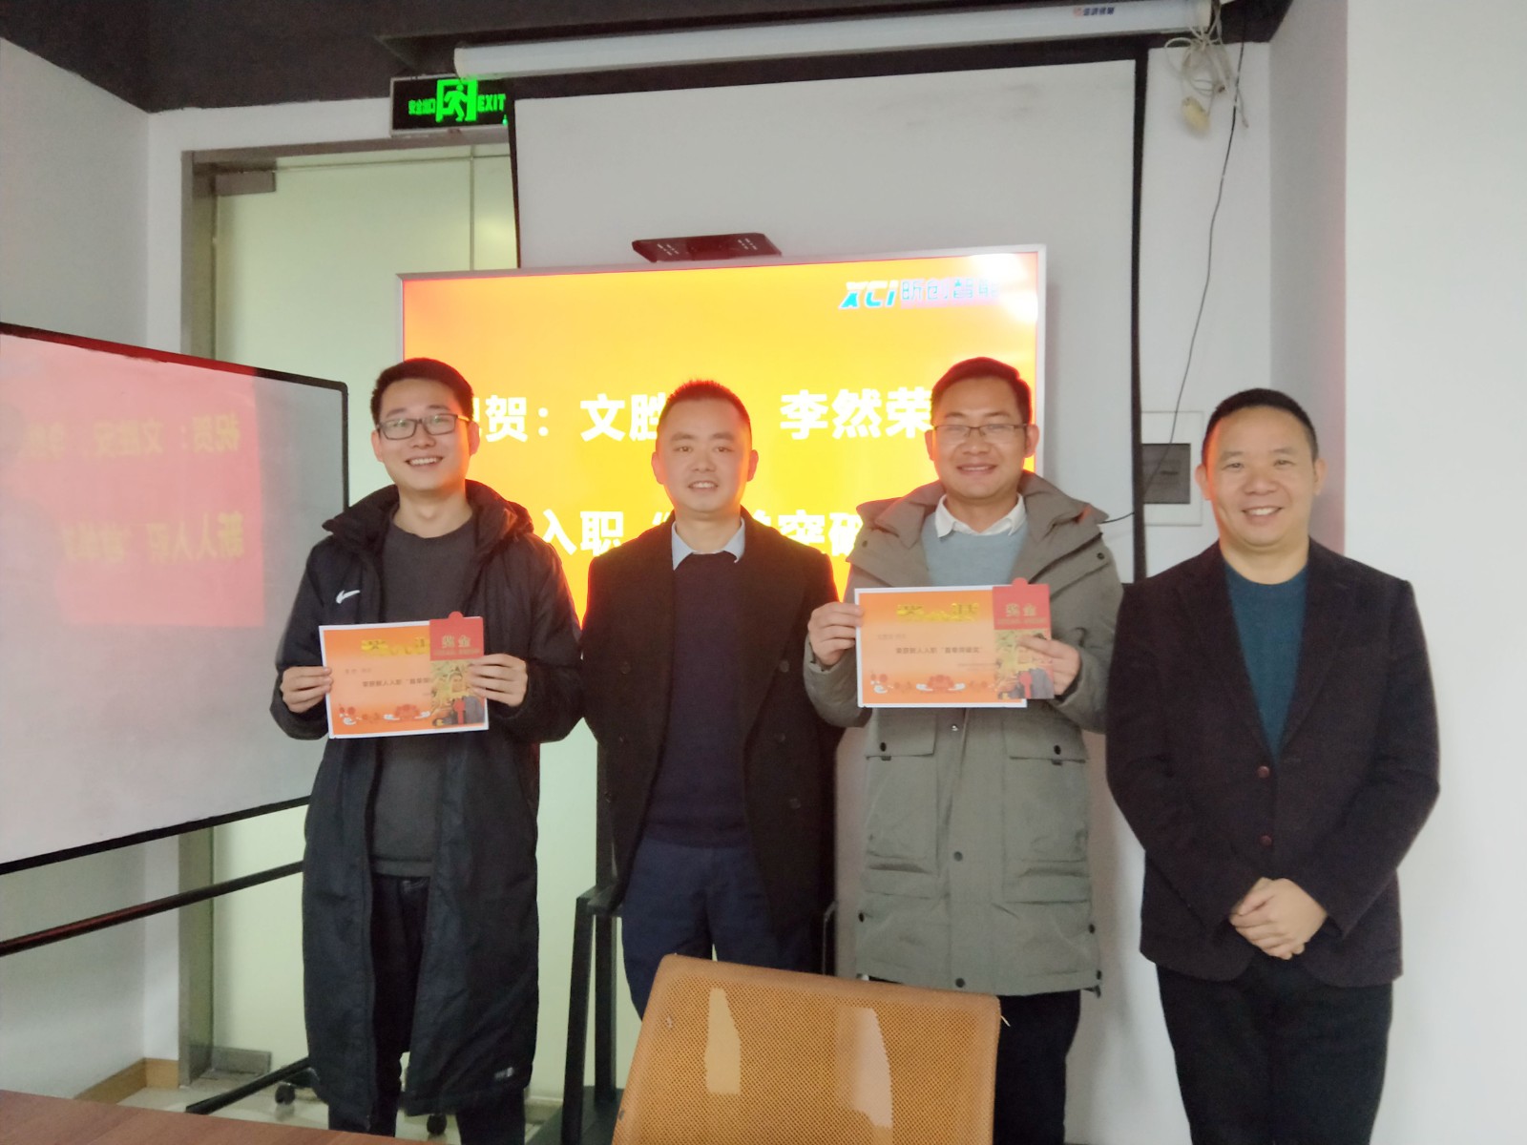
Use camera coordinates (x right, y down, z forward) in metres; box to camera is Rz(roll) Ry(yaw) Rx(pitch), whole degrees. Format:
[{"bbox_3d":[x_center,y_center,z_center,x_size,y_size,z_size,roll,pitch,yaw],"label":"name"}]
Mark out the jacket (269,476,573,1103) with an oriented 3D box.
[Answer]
[{"bbox_3d":[-0.602,0.405,1.980,0.560,1.150,0.400,0,0,-8],"label":"jacket"}]

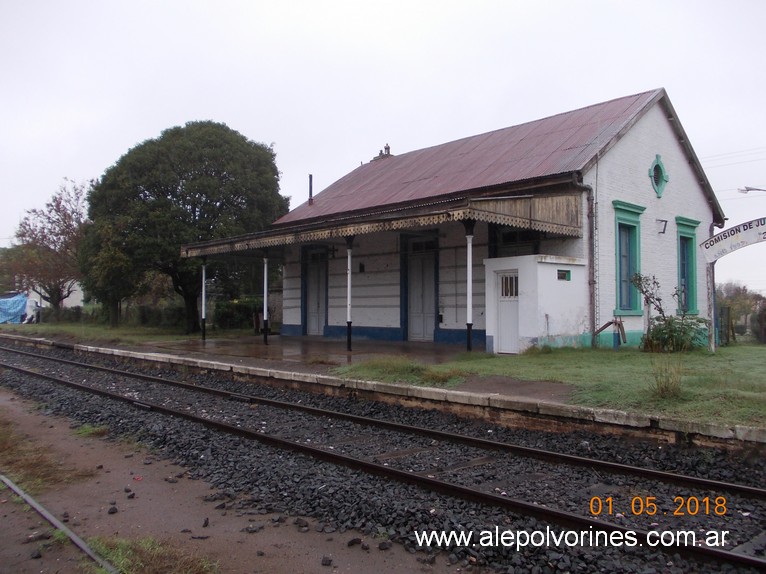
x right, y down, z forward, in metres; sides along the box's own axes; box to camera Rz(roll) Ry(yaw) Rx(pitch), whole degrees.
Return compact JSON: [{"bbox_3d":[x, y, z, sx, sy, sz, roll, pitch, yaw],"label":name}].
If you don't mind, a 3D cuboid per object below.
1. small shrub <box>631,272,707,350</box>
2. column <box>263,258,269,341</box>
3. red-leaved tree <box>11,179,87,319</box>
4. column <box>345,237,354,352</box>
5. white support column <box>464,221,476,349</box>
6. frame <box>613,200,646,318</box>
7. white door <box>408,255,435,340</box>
[{"bbox_3d":[8.346,0.769,17.980,2.206,2.264,1.700,-1,-2,25],"label":"small shrub"},{"bbox_3d":[-4.052,0.438,21.445,0.170,3.100,0.170,0,-2,0],"label":"column"},{"bbox_3d":[-30.644,-3.451,57.000,6.994,12.883,6.810,1,-2,-28],"label":"red-leaved tree"},{"bbox_3d":[-0.974,0.187,18.219,0.240,3.365,0.240,0,-2,0],"label":"column"},{"bbox_3d":[2.104,0.068,14.988,0.240,3.365,0.240,0,-2,0],"label":"white support column"},{"bbox_3d":[7.473,-0.819,18.730,2.009,3.360,0.250,2,-3,-44],"label":"frame"},{"bbox_3d":[1.387,0.340,21.868,0.080,3.150,1.280,2,-3,-44],"label":"white door"}]

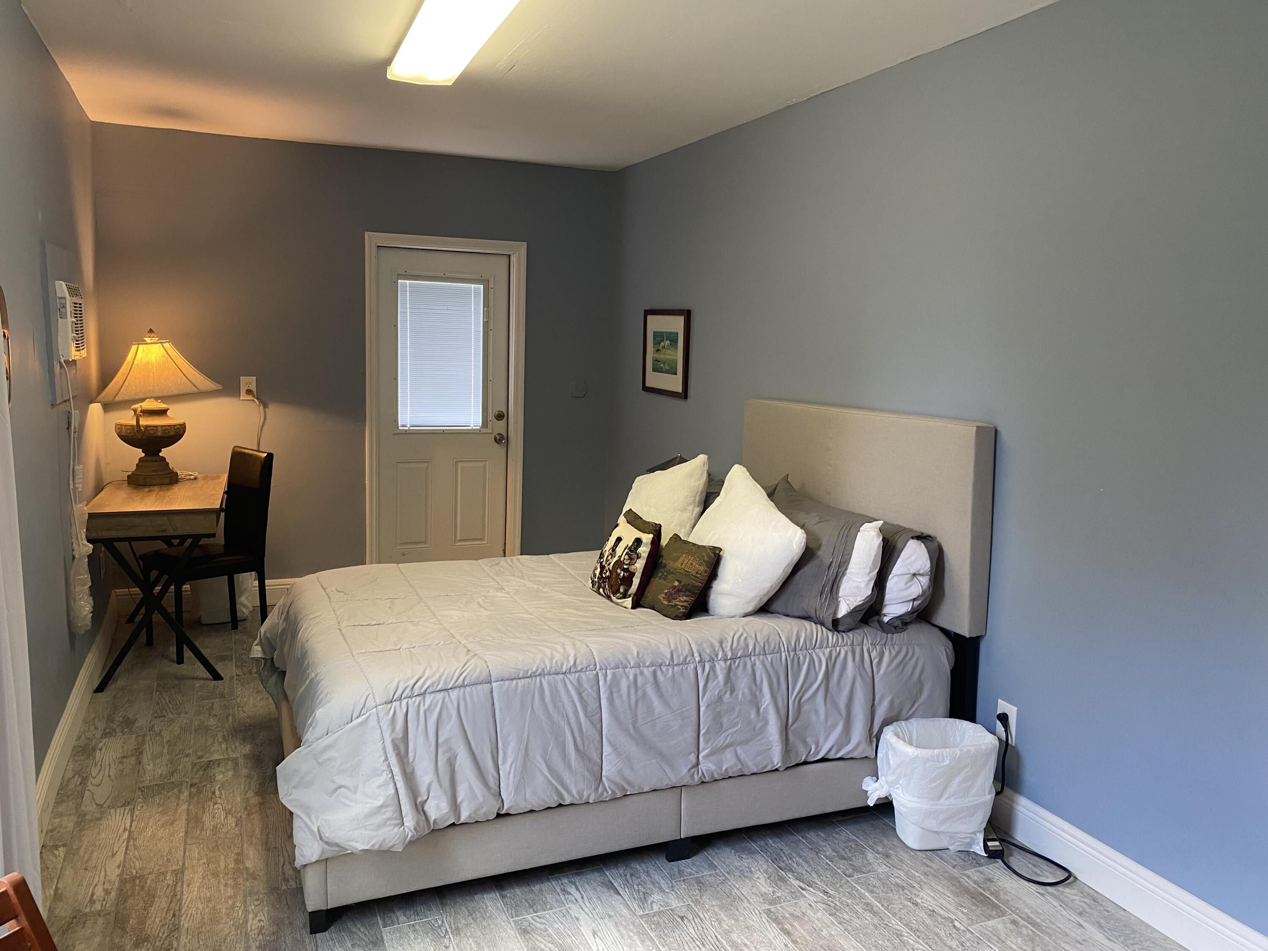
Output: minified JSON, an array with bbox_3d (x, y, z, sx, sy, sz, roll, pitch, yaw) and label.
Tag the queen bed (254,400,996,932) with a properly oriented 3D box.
[{"bbox_3d":[-0.127,0.410,3.298,2.110,1.270,1.410,-2,9,-23],"label":"queen bed"}]

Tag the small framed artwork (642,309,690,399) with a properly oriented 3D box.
[{"bbox_3d":[0.163,-0.666,5.184,0.026,0.460,0.555,-2,9,-23],"label":"small framed artwork"}]

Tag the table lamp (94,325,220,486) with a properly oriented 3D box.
[{"bbox_3d":[-2.289,-0.335,4.603,0.530,0.740,0.500,-2,9,-23],"label":"table lamp"}]

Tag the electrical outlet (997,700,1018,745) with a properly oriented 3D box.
[{"bbox_3d":[1.171,0.779,3.004,0.012,0.124,0.077,-2,9,-23],"label":"electrical outlet"}]

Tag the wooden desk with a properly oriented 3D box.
[{"bbox_3d":[-2.181,0.448,4.456,0.515,0.760,1.060,-2,9,-23],"label":"wooden desk"}]

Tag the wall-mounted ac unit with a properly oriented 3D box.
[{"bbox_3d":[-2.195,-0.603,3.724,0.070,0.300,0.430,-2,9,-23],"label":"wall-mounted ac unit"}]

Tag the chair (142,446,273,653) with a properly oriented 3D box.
[{"bbox_3d":[-2.010,0.352,4.514,0.490,0.940,0.400,-6,11,-45],"label":"chair"}]

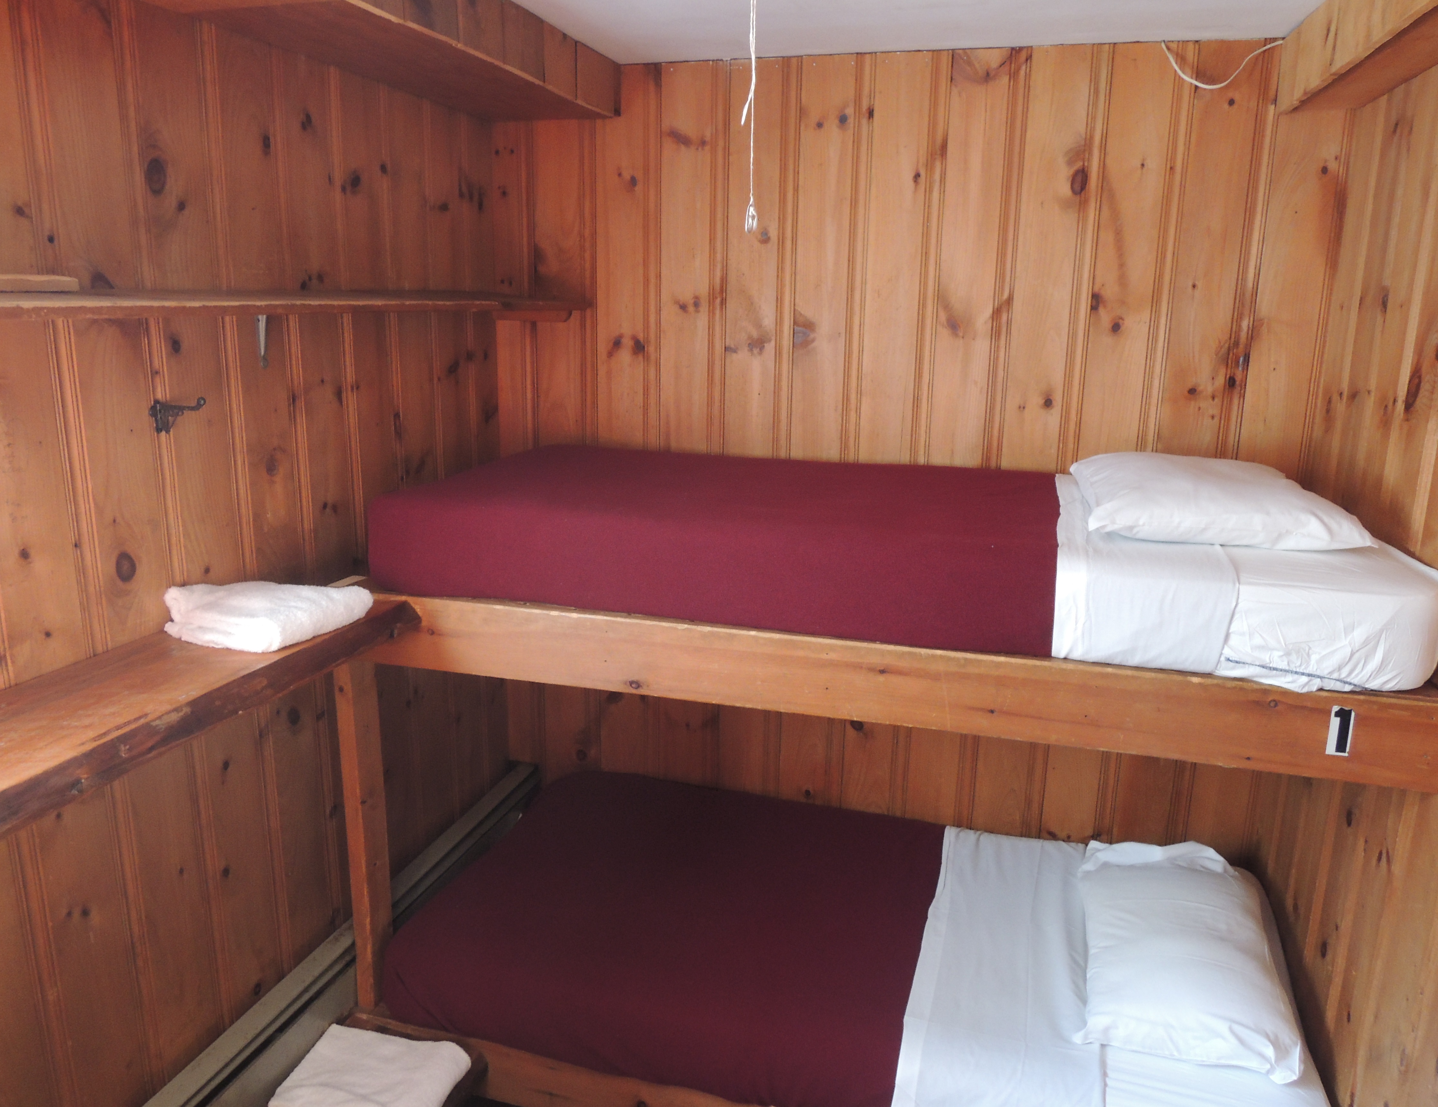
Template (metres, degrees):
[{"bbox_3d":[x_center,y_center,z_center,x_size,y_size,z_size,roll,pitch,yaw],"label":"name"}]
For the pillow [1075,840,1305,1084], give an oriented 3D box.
[{"bbox_3d":[0.982,0.814,2.227,0.403,0.114,0.731,5,15,17],"label":"pillow"}]

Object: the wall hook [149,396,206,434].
[{"bbox_3d":[-0.912,-0.230,1.736,0.081,0.059,0.045,5,14,15],"label":"wall hook"}]

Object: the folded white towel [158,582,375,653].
[{"bbox_3d":[-0.803,0.095,1.818,0.276,0.067,0.239,6,15,20],"label":"folded white towel"}]

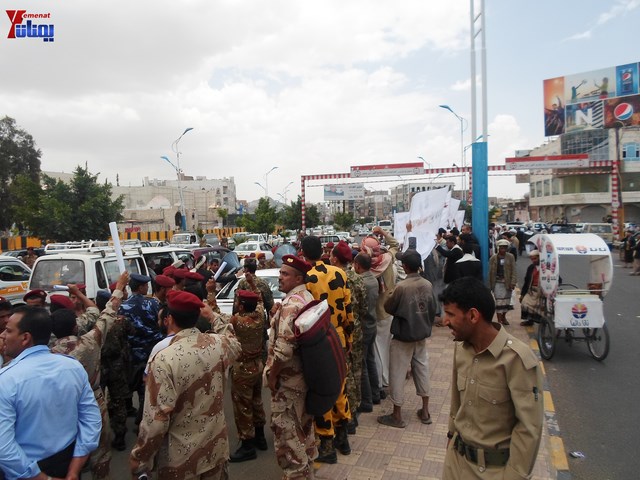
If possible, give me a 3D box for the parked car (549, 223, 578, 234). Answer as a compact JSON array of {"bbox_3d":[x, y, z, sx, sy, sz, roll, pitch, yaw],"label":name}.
[{"bbox_3d":[21.511,-0.508,41.000,1.750,1.650,4.400,0,2,30],"label":"parked car"}]

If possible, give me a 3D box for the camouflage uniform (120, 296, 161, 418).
[{"bbox_3d":[-1.931,1.249,5.000,0.520,1.340,0.400,-1,1,23],"label":"camouflage uniform"}]

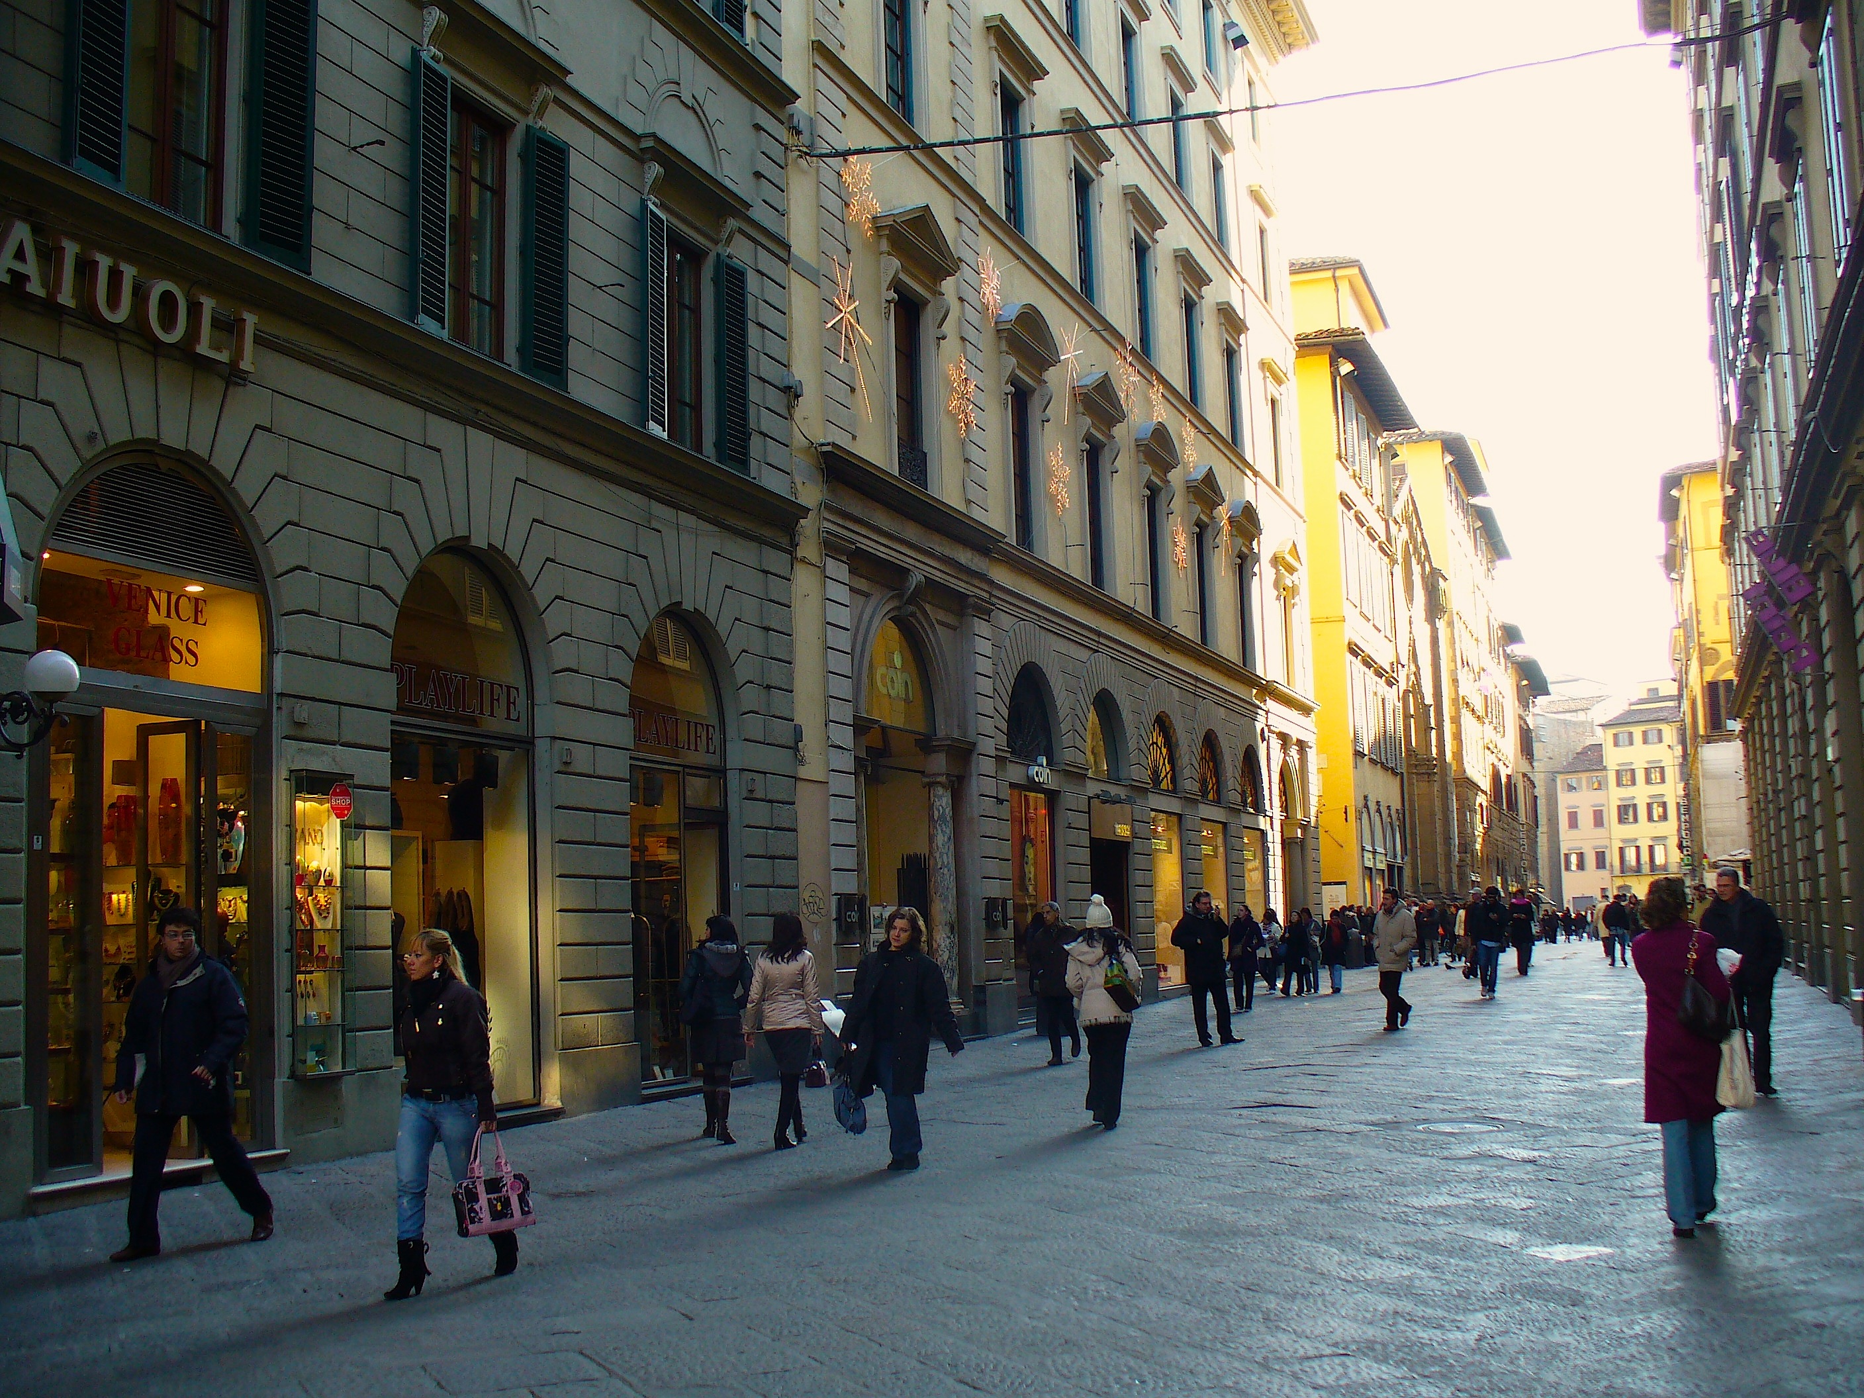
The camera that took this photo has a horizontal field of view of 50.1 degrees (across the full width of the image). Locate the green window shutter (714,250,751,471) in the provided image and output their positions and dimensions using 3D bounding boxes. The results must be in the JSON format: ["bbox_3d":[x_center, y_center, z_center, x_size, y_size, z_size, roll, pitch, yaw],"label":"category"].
[{"bbox_3d":[-2.130,-3.581,21.293,0.080,2.300,0.570,-5,-7,28],"label":"green window shutter"}]

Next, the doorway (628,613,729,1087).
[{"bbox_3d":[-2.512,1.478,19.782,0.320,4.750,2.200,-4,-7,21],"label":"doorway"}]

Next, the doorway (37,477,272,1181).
[{"bbox_3d":[-5.289,1.095,13.552,0.250,4.150,2.120,-4,-7,21],"label":"doorway"}]

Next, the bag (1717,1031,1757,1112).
[{"bbox_3d":[3.799,1.752,9.400,0.140,0.400,0.270,-6,-7,30],"label":"bag"}]

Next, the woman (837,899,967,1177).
[{"bbox_3d":[-0.201,2.197,12.932,0.740,1.670,0.460,-3,-6,12],"label":"woman"}]

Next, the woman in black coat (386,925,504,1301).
[{"bbox_3d":[-2.208,1.846,9.214,0.540,1.680,0.640,-5,-7,29],"label":"woman in black coat"}]

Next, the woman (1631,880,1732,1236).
[{"bbox_3d":[3.636,1.732,9.650,0.490,1.670,0.370,-4,-7,21],"label":"woman"}]

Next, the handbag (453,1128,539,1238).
[{"bbox_3d":[-1.988,2.193,9.050,0.350,0.460,0.170,-1,-9,-41],"label":"handbag"}]

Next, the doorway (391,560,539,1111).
[{"bbox_3d":[-3.973,1.118,16.974,0.250,4.700,2.200,-4,-7,21],"label":"doorway"}]

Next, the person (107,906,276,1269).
[{"bbox_3d":[-3.914,2.010,10.594,0.640,1.770,0.780,-5,-7,28],"label":"person"}]

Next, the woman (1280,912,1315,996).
[{"bbox_3d":[7.375,5.112,40.200,0.520,1.670,0.380,-5,-7,25],"label":"woman"}]

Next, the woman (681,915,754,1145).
[{"bbox_3d":[-1.642,2.477,15.070,0.530,1.680,0.380,-1,-6,-9],"label":"woman"}]

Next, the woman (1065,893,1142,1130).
[{"bbox_3d":[1.345,2.446,15.600,0.560,1.760,0.400,-3,-7,12],"label":"woman"}]

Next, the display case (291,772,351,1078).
[{"bbox_3d":[-4.499,1.664,14.822,0.150,2.200,0.590,-4,-7,21],"label":"display case"}]

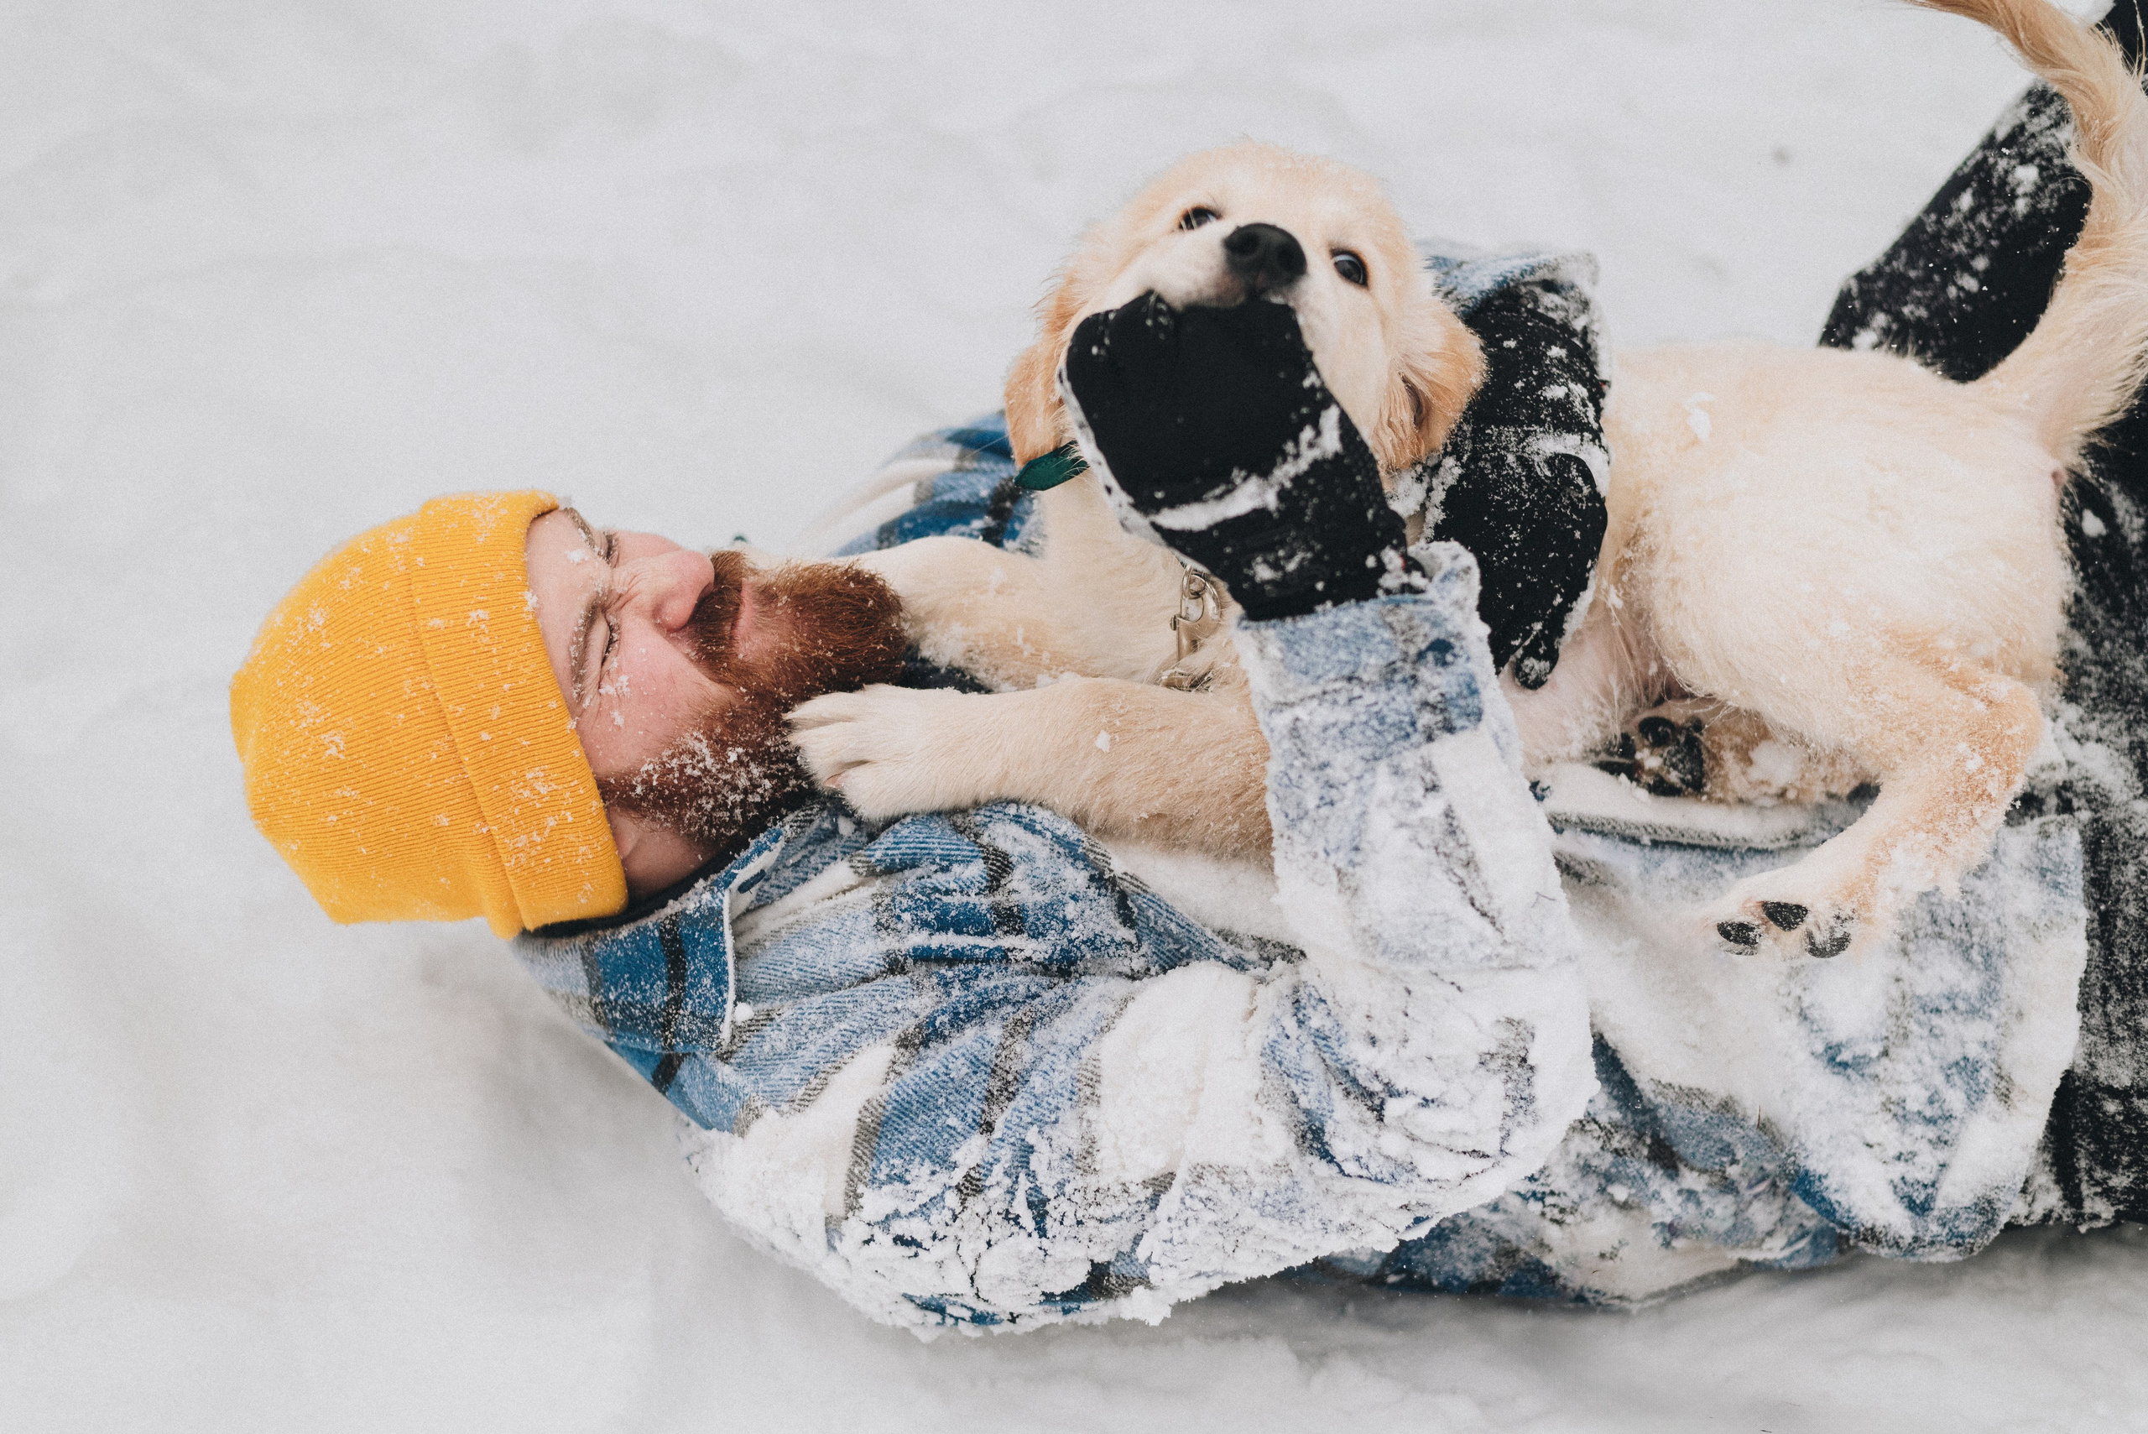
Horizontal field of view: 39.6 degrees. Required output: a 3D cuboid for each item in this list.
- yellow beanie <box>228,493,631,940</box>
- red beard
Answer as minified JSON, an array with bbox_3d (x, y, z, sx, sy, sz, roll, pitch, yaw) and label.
[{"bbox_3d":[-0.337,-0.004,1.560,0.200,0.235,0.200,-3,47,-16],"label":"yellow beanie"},{"bbox_3d":[-0.171,-0.022,1.570,0.120,0.120,0.150,13,42,-21],"label":"red beard"}]

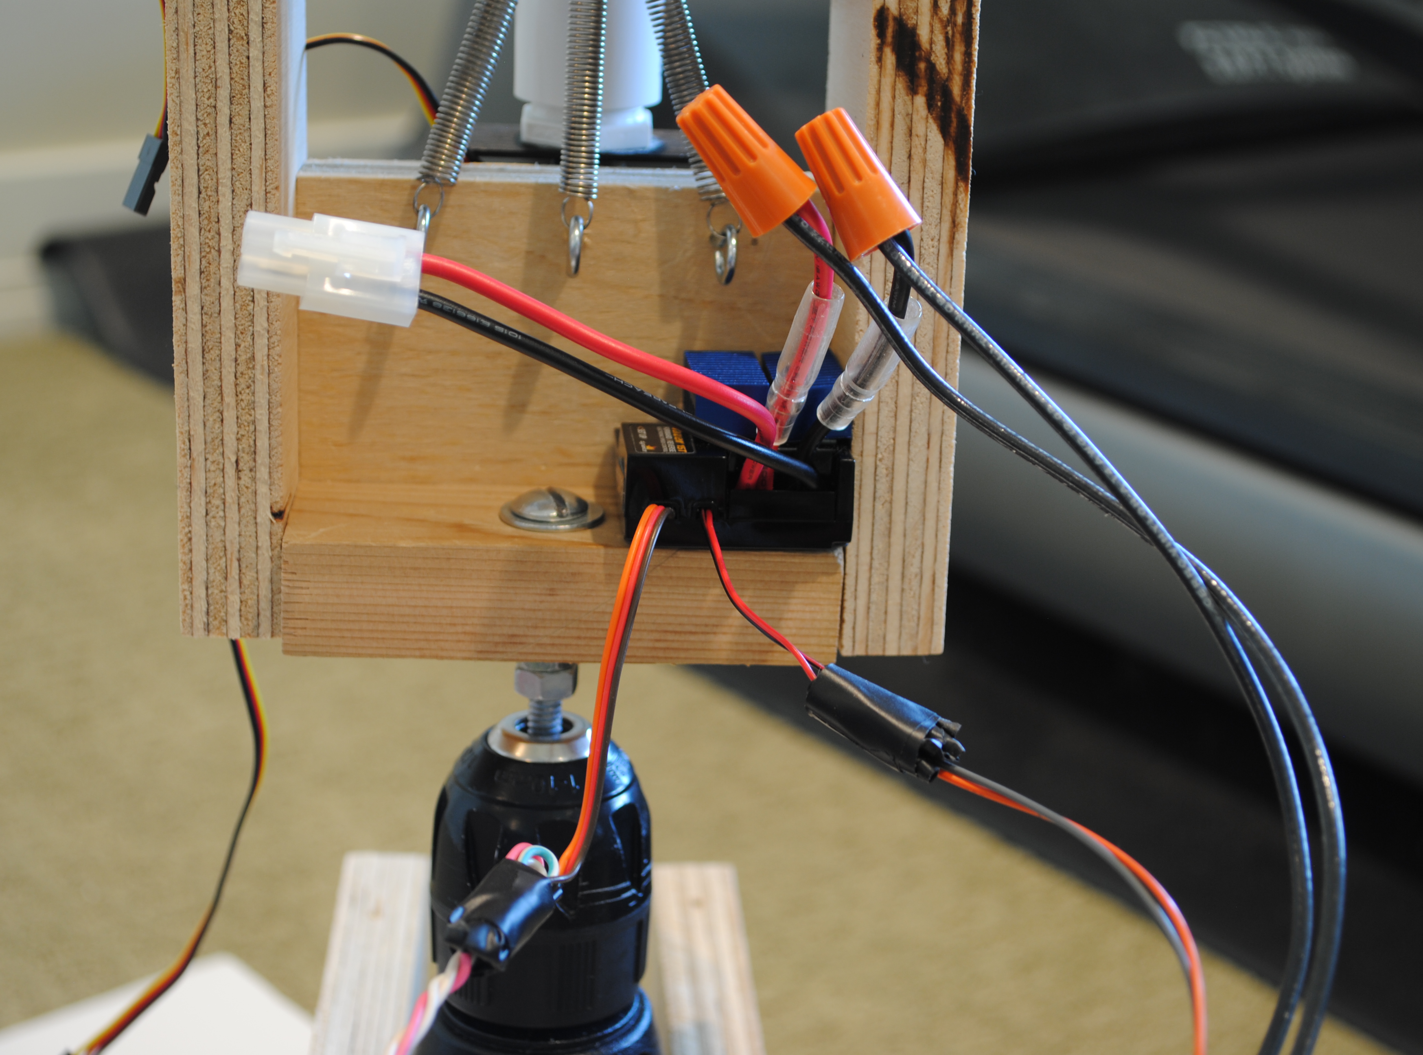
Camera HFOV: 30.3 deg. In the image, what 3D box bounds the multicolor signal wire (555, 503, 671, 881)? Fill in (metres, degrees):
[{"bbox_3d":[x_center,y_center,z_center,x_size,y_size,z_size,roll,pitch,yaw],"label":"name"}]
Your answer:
[{"bbox_3d":[-0.017,0.028,0.444,0.018,0.062,0.014,0,15,-4],"label":"multicolor signal wire"}]

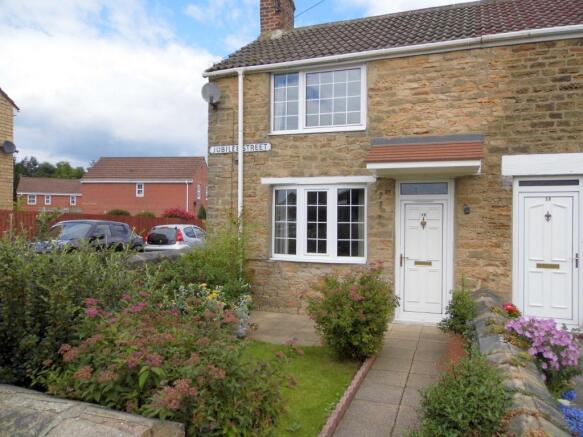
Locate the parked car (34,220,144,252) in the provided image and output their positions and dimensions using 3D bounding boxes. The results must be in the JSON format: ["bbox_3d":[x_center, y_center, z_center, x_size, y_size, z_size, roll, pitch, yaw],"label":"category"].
[{"bbox_3d":[-7.901,0.878,16.800,1.780,1.560,4.250,0,0,8],"label":"parked car"}]

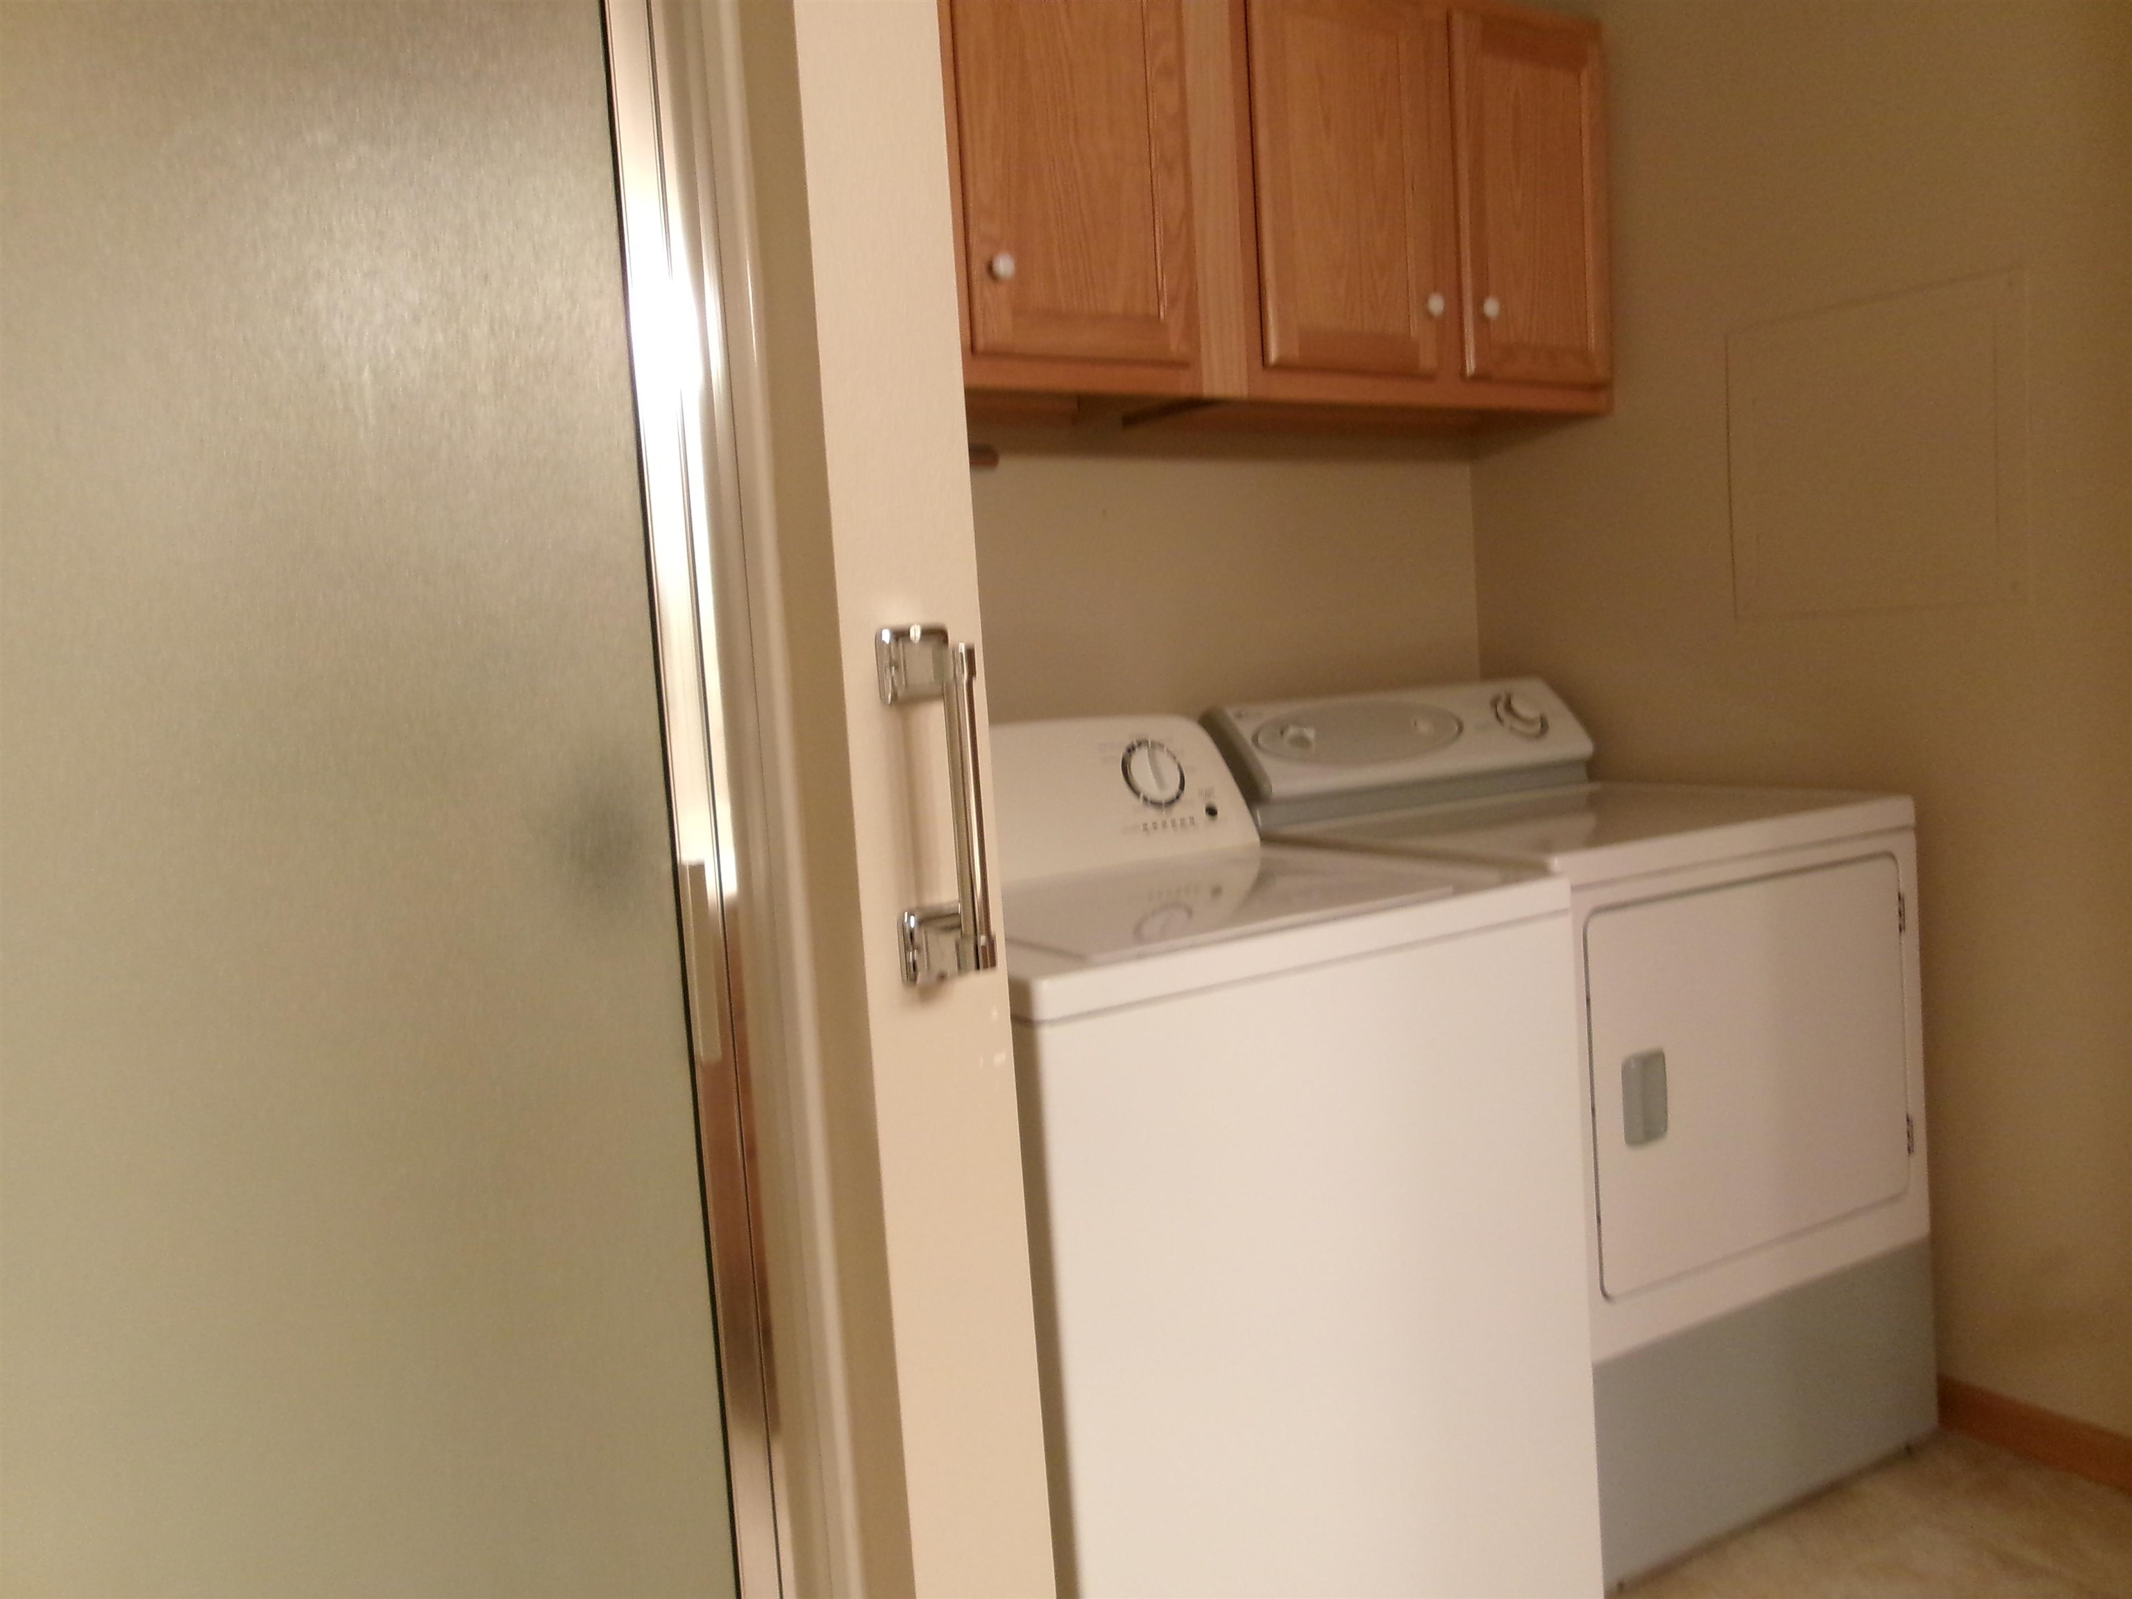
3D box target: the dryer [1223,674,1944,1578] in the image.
[{"bbox_3d":[0.700,0.379,2.404,0.690,1.092,0.700,-7,5,-31],"label":"dryer"}]

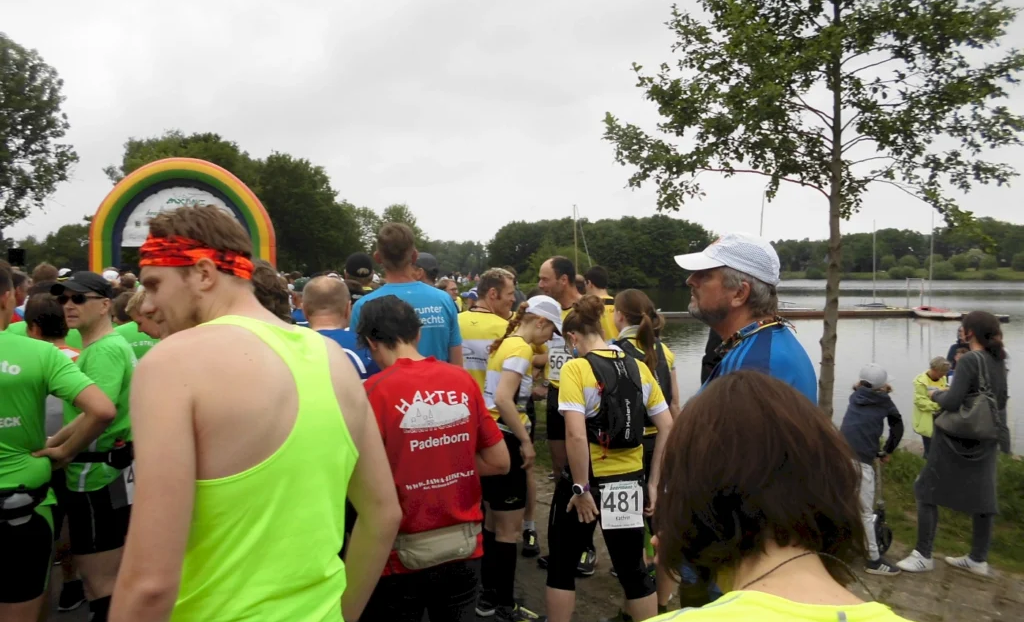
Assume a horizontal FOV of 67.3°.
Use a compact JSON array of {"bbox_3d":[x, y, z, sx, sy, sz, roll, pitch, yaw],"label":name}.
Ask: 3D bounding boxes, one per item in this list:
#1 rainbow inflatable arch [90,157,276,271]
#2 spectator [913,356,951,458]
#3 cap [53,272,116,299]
[{"bbox_3d":[-10.711,-2.293,25.135,5.700,5.400,1.000,-1,3,-17],"label":"rainbow inflatable arch"},{"bbox_3d":[3.720,1.100,6.800,0.340,1.440,0.450,2,3,35],"label":"spectator"},{"bbox_3d":[-1.790,-0.105,3.200,0.180,0.130,0.270,1,3,25],"label":"cap"}]

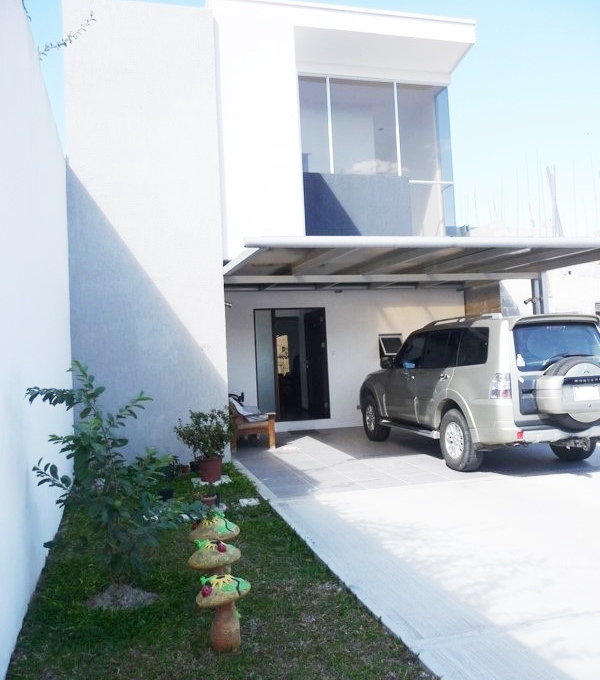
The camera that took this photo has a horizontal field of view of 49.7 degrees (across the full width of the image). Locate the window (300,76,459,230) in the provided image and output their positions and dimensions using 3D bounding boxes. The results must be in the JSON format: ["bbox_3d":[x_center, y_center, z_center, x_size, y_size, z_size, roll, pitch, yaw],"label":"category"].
[{"bbox_3d":[1.321,-3.011,10.937,2.720,2.660,0.200,-2,0,-15],"label":"window"}]

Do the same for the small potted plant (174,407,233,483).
[{"bbox_3d":[-1.190,1.292,8.002,0.700,0.920,0.680,-2,0,-15],"label":"small potted plant"}]

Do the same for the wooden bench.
[{"bbox_3d":[-0.932,1.301,10.692,0.780,0.880,1.300,-2,0,-15],"label":"wooden bench"}]

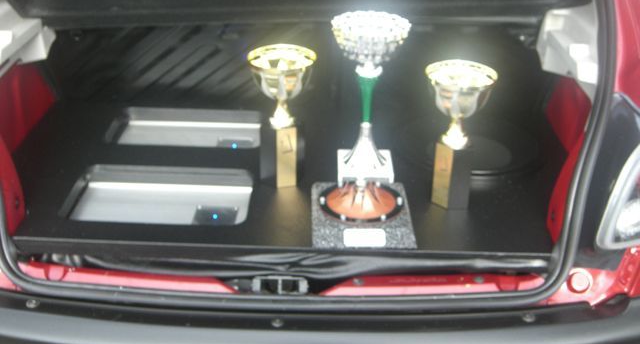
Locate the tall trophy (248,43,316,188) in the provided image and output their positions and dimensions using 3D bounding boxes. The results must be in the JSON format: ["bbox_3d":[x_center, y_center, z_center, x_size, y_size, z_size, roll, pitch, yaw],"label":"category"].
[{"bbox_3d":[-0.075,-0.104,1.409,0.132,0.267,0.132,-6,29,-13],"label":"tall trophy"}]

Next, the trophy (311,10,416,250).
[{"bbox_3d":[0.079,-0.071,1.231,0.178,0.385,0.170,0,28,-1],"label":"trophy"}]

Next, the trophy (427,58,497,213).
[{"bbox_3d":[0.257,-0.061,1.339,0.132,0.268,0.132,22,35,34],"label":"trophy"}]

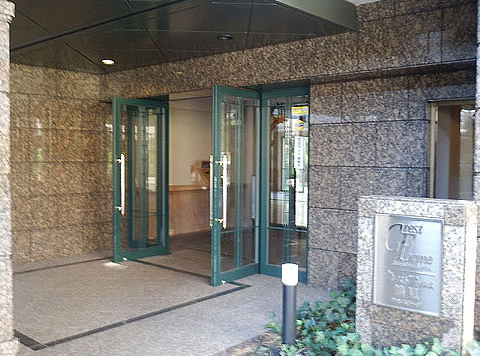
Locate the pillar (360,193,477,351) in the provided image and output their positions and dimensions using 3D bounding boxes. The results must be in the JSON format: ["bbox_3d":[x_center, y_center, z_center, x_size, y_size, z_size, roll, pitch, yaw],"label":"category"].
[{"bbox_3d":[1.405,0.730,4.132,0.853,1.101,0.275,2,3,41],"label":"pillar"}]

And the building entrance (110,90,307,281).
[{"bbox_3d":[-0.612,0.042,6.555,3.190,2.248,0.899,2,3,41],"label":"building entrance"}]

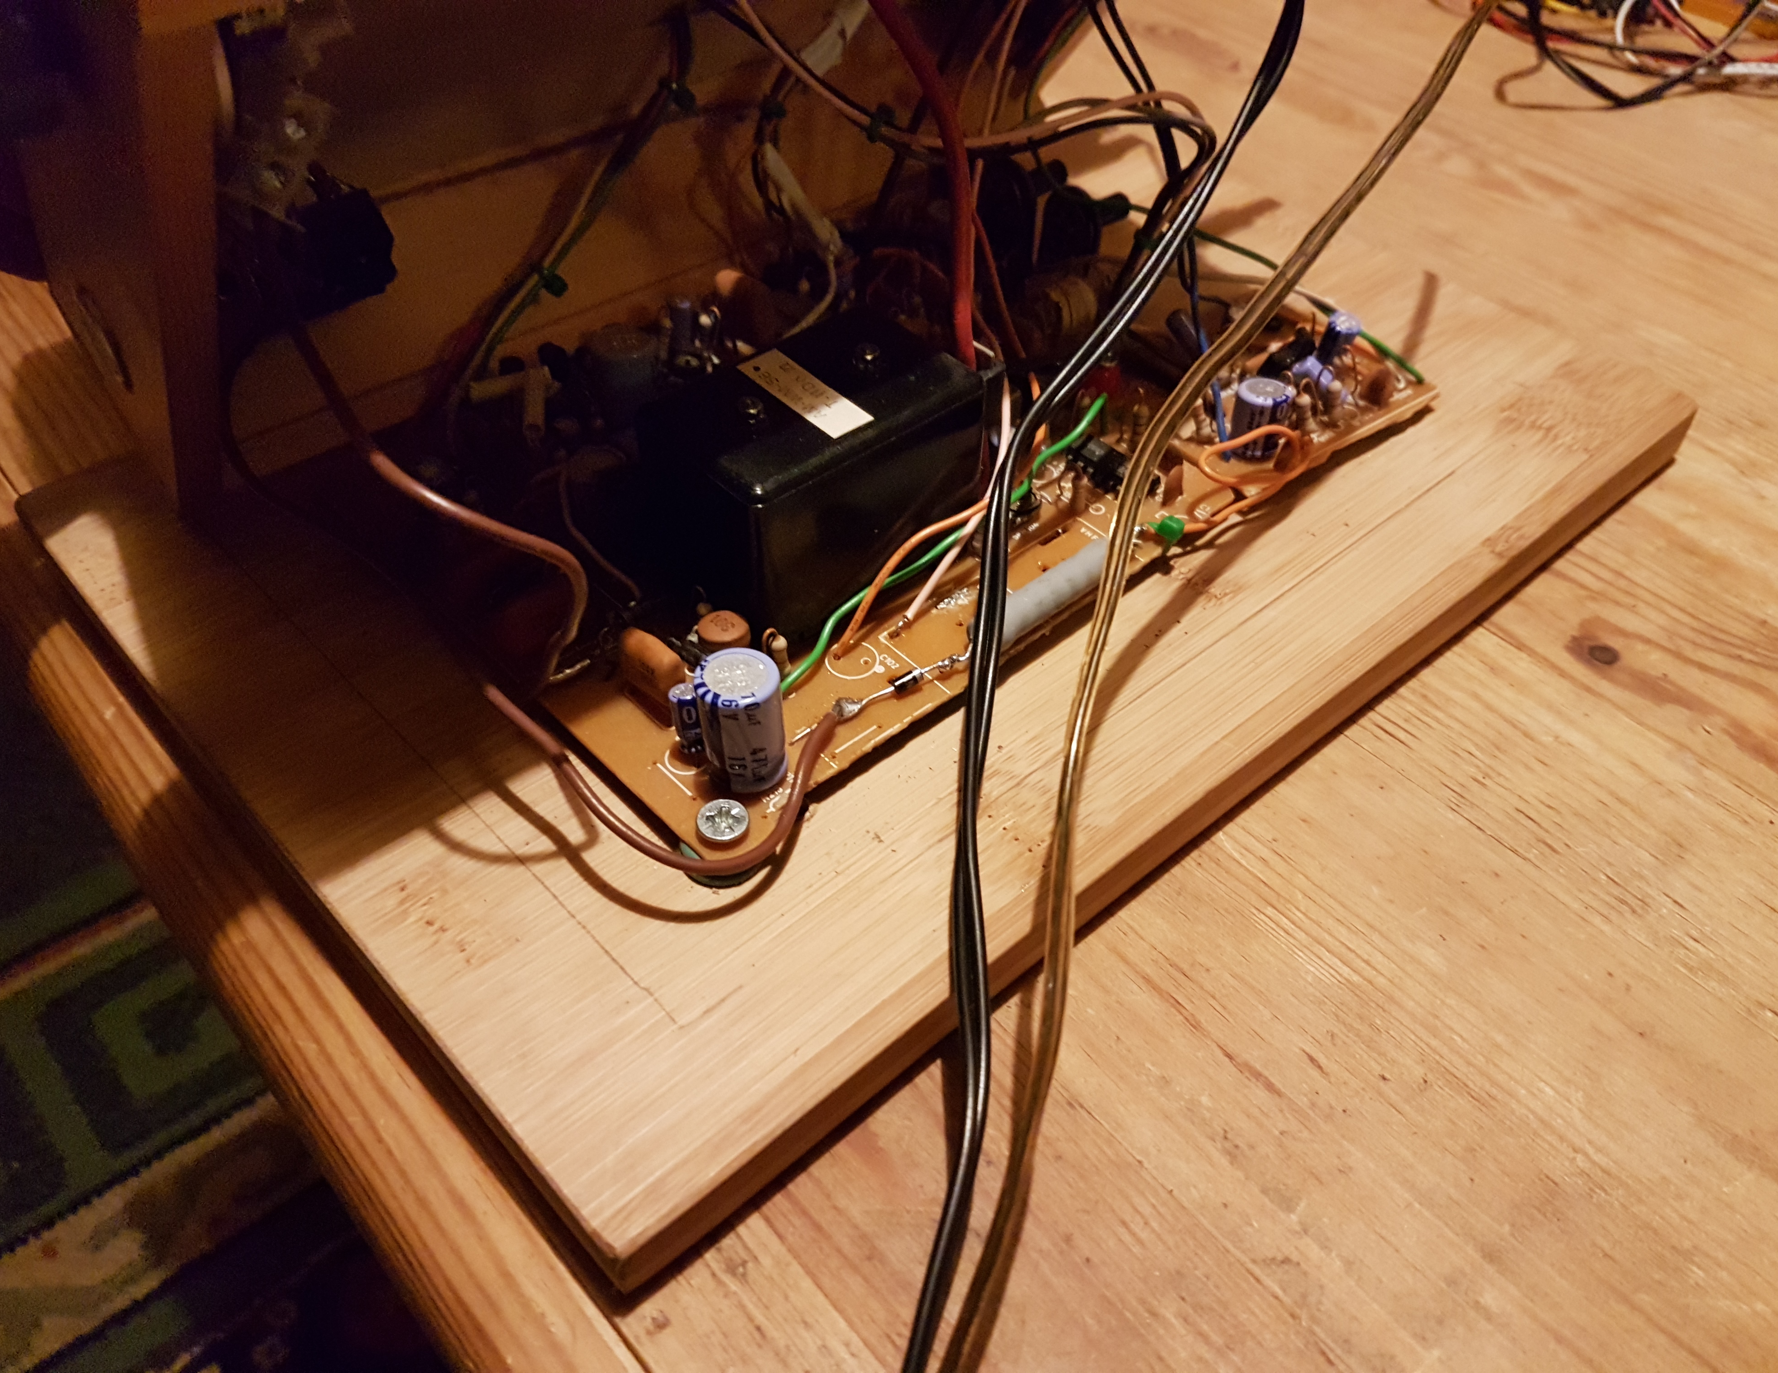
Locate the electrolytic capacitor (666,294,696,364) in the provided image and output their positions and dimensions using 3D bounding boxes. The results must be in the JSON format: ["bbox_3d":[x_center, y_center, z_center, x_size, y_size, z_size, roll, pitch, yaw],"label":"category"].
[{"bbox_3d":[-0.037,-0.066,0.257,0.005,0.012,0.005,-32,58,-33],"label":"electrolytic capacitor"}]

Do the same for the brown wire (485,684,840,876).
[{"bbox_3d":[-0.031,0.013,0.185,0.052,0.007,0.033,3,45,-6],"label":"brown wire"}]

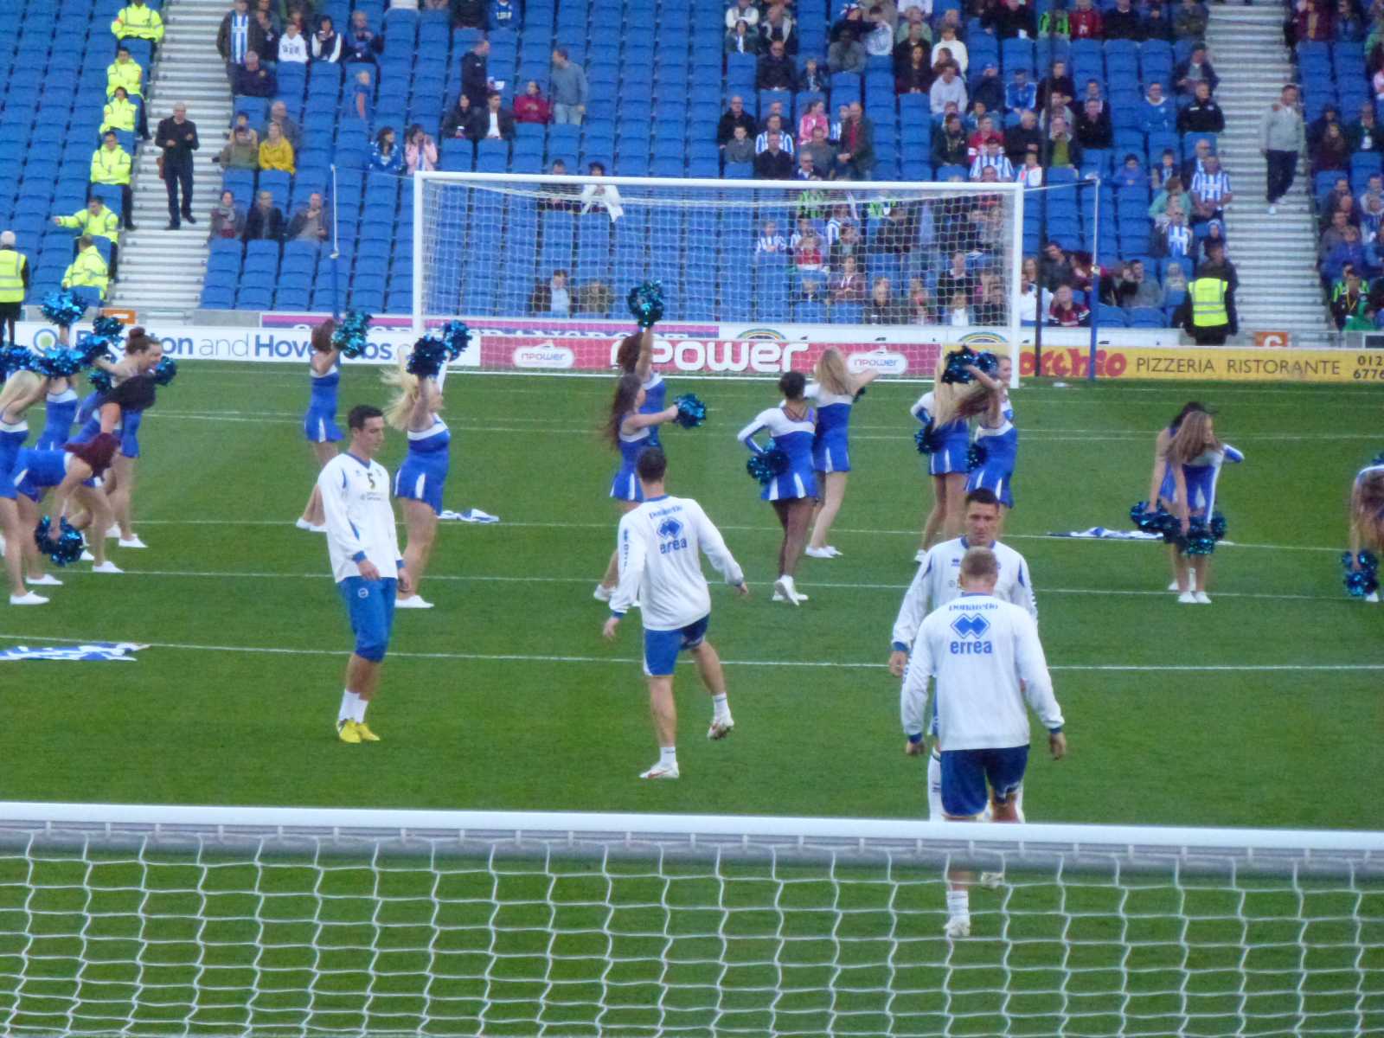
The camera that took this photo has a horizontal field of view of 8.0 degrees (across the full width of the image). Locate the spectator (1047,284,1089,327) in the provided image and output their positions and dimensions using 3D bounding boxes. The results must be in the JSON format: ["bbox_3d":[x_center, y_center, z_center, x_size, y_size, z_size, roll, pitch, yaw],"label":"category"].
[{"bbox_3d":[5.019,-2.516,132.925,0.550,1.220,0.780,1,2,0],"label":"spectator"}]

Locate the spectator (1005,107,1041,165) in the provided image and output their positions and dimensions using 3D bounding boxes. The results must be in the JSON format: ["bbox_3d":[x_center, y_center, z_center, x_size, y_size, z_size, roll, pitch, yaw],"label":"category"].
[{"bbox_3d":[4.658,-5.128,140.329,0.500,1.280,0.720,1,3,-9],"label":"spectator"}]

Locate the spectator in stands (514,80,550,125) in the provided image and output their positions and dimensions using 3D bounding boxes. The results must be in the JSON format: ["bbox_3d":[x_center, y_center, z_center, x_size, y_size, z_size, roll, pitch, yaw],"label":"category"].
[{"bbox_3d":[-2.252,-5.563,140.100,0.500,1.200,0.720,1,3,6],"label":"spectator in stands"}]

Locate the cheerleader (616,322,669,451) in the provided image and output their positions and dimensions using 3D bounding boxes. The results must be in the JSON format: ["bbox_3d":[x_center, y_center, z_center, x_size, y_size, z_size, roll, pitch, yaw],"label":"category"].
[{"bbox_3d":[-0.396,-0.682,78.500,0.500,1.770,0.500,1,3,7],"label":"cheerleader"}]

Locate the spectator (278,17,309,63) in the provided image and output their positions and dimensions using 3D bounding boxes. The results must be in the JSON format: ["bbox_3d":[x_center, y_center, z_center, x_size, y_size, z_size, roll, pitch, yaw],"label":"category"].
[{"bbox_3d":[-5.729,-6.602,142.886,0.440,1.150,0.680,1,3,0],"label":"spectator"}]

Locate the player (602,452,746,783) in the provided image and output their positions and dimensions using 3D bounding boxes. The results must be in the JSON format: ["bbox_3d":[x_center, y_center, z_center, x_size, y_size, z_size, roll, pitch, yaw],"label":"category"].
[{"bbox_3d":[-0.104,0.492,52.929,0.720,1.740,0.600,0,3,-17],"label":"player"}]

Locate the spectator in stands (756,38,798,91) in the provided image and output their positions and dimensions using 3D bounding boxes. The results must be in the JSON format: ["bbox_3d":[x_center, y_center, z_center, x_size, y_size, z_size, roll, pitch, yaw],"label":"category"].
[{"bbox_3d":[1.208,-6.188,141.700,0.570,1.290,0.750,1,3,0],"label":"spectator in stands"}]

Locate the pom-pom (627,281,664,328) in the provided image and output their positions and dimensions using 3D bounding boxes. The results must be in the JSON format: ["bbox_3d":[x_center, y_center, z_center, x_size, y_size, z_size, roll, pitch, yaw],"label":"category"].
[{"bbox_3d":[-0.358,-1.667,77.500,0.290,0.360,0.290,1,3,0],"label":"pom-pom"}]

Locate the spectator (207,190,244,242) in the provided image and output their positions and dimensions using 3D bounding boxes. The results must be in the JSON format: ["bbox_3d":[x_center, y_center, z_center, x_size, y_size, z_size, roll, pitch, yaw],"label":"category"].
[{"bbox_3d":[-6.447,-3.909,137.326,0.520,1.220,0.720,1,3,-5],"label":"spectator"}]

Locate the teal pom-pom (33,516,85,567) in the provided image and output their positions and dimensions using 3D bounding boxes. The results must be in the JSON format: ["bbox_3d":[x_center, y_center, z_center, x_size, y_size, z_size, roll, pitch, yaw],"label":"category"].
[{"bbox_3d":[-4.464,0.160,70.200,0.350,0.350,0.330,1,3,0],"label":"teal pom-pom"}]

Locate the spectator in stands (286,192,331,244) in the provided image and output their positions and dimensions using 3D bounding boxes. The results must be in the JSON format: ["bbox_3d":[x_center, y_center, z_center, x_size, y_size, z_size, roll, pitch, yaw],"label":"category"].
[{"bbox_3d":[-5.275,-3.897,136.891,0.600,1.200,0.800,1,3,0],"label":"spectator in stands"}]

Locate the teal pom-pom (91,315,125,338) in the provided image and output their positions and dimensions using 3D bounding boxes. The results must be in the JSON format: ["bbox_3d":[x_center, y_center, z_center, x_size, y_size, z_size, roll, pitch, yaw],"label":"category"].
[{"bbox_3d":[-4.457,-1.436,76.000,0.260,0.240,0.260,1,2,0],"label":"teal pom-pom"}]

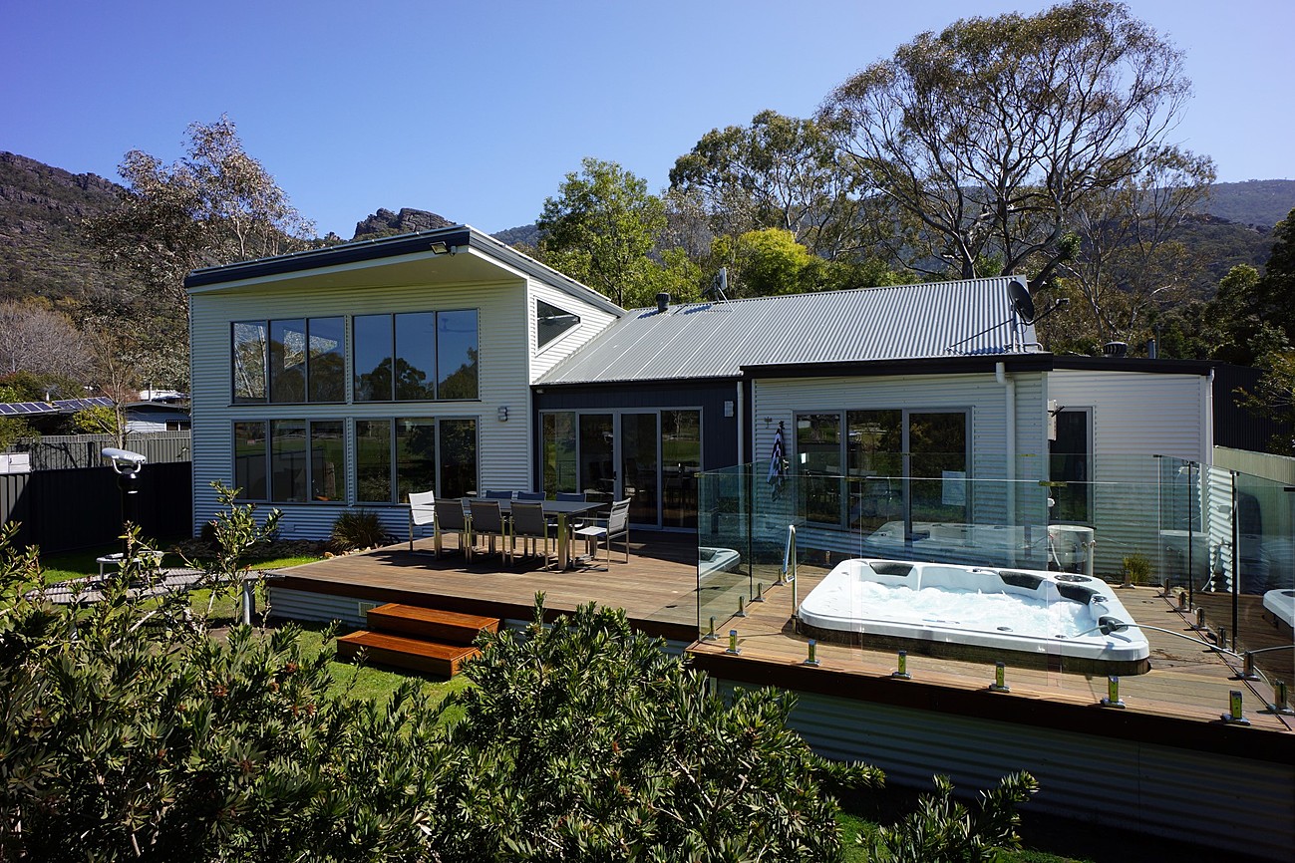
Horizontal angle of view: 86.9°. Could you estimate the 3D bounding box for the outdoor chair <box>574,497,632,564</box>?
[{"bbox_3d":[-0.593,1.331,8.966,0.600,0.870,0.570,0,1,25],"label":"outdoor chair"}]

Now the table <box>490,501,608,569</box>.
[{"bbox_3d":[-1.857,1.404,9.673,2.450,0.740,1.020,0,1,25],"label":"table"}]

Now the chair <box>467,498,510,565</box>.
[{"bbox_3d":[-2.048,1.344,9.331,0.570,0.870,0.600,0,1,25],"label":"chair"}]

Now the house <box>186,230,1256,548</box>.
[{"bbox_3d":[0.727,-0.614,14.383,18.000,5.450,9.500,0,1,25],"label":"house"}]

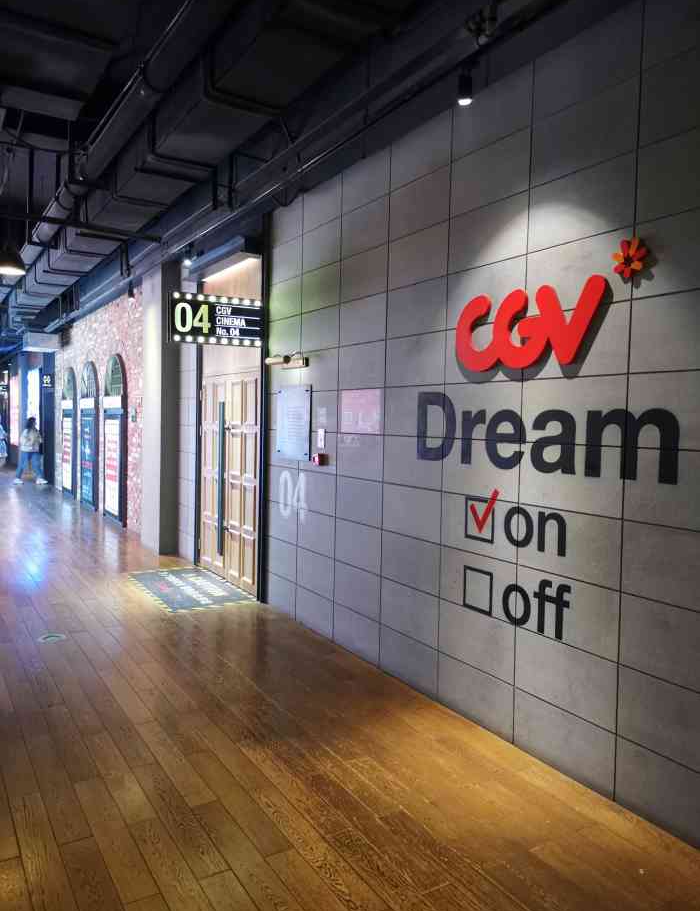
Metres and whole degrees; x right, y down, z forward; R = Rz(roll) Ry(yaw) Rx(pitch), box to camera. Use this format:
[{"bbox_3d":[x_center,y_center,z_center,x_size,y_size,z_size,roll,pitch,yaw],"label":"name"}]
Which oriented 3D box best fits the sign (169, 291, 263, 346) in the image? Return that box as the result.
[{"bbox_3d":[-1.086,-1.094,5.749,0.800,0.390,0.100,-1,3,-31],"label":"sign"}]

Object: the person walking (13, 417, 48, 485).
[{"bbox_3d":[-7.314,-0.121,16.065,0.700,1.530,0.480,0,3,-16],"label":"person walking"}]

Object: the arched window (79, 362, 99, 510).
[{"bbox_3d":[-4.534,-0.359,12.179,0.100,2.500,1.360,-1,3,-31],"label":"arched window"}]

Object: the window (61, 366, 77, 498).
[{"bbox_3d":[-5.571,-0.464,13.886,0.100,2.500,1.360,-1,3,-31],"label":"window"}]

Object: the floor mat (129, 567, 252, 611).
[{"bbox_3d":[-1.499,1.227,6.543,0.750,0.010,1.530,-1,3,-31],"label":"floor mat"}]

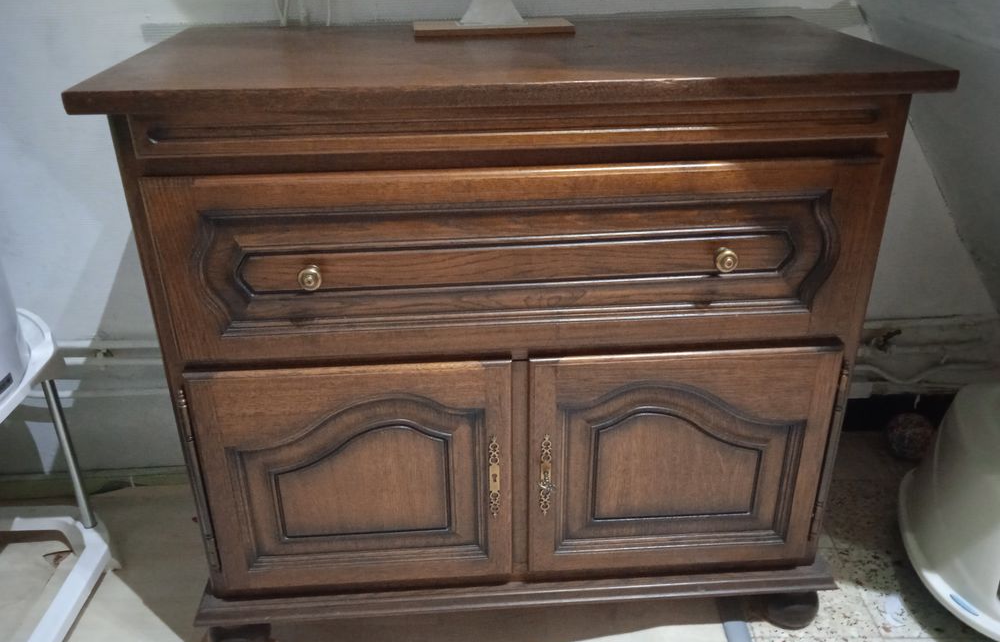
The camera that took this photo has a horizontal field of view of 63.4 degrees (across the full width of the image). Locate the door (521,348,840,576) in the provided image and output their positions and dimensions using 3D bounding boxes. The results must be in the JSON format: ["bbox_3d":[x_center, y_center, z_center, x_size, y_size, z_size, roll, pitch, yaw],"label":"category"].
[{"bbox_3d":[0.259,0.211,1.197,0.432,0.380,0.028,-2,27,-3],"label":"door"}]

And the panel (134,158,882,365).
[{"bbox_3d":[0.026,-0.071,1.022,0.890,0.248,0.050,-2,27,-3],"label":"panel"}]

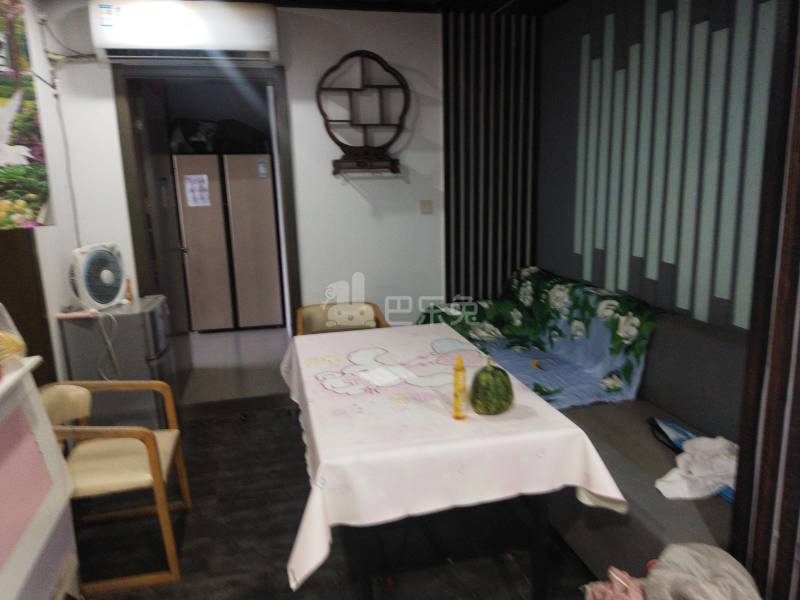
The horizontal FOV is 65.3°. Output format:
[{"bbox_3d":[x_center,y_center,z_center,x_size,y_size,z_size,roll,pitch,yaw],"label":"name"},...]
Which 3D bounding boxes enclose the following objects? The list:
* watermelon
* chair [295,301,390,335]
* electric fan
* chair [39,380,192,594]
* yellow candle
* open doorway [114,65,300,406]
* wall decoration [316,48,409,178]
[{"bbox_3d":[0.289,0.263,1.971,0.138,0.172,0.138,-1,11,0],"label":"watermelon"},{"bbox_3d":[-0.312,0.429,3.672,0.565,0.745,0.510,-4,11,-10],"label":"chair"},{"bbox_3d":[-1.724,-0.142,3.496,0.155,0.360,0.335,3,12,21],"label":"electric fan"},{"bbox_3d":[-1.169,0.668,2.518,0.548,0.745,0.566,-4,11,-12],"label":"chair"},{"bbox_3d":[0.181,0.266,1.901,0.042,0.198,0.042,-1,11,0],"label":"yellow candle"},{"bbox_3d":[-1.232,-0.404,4.224,1.055,2.215,0.200,-4,11,-12],"label":"open doorway"},{"bbox_3d":[-0.233,-1.231,4.143,0.628,0.793,0.120,-4,11,-12],"label":"wall decoration"}]

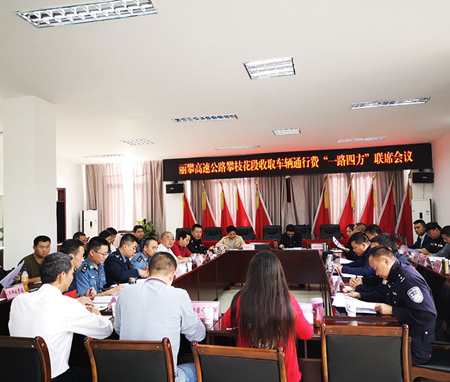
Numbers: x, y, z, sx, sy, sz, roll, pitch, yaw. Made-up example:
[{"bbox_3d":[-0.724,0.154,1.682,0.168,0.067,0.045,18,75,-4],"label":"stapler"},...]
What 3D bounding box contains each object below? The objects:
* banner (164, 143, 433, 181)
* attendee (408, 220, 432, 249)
[{"bbox_3d":[1.881,-0.776,11.583,7.683,0.690,0.138,-2,-3,11],"label":"banner"},{"bbox_3d":[3.552,1.163,7.118,0.650,1.290,0.532,-1,-3,-11],"label":"attendee"}]

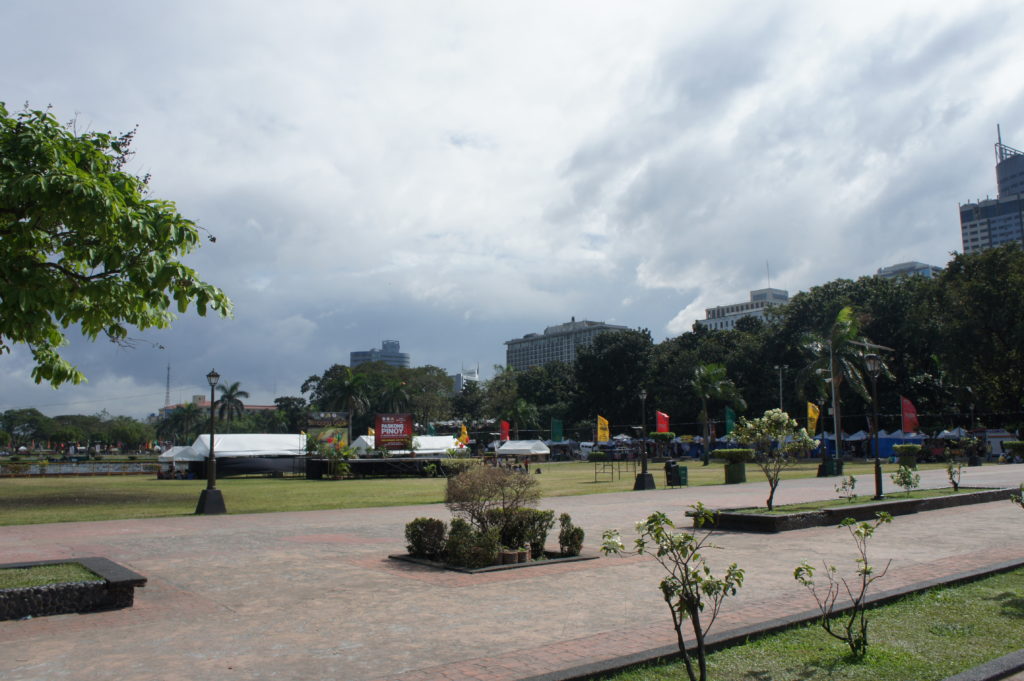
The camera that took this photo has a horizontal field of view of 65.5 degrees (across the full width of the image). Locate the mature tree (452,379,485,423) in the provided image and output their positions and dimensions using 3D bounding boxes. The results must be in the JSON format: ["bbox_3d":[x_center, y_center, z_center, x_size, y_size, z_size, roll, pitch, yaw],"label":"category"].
[{"bbox_3d":[-7.050,12.510,128.540,5.300,12.770,5.300,0,-7,-3],"label":"mature tree"}]

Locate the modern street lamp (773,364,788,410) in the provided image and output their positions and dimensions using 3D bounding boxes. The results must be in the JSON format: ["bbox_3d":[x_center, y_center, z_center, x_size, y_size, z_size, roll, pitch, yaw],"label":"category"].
[{"bbox_3d":[27.060,7.240,80.360,1.500,9.570,0.500,-3,-8,18],"label":"modern street lamp"}]

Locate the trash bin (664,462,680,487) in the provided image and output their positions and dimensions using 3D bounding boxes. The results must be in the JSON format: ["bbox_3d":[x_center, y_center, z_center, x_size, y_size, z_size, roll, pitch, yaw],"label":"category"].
[{"bbox_3d":[7.361,6.123,36.500,0.580,1.150,0.550,5,-9,-38],"label":"trash bin"}]

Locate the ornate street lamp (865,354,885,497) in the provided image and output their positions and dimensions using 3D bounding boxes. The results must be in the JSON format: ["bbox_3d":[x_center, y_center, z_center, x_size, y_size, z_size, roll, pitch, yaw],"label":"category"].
[{"bbox_3d":[10.958,2.613,24.099,0.480,4.329,0.480,5,-9,-37],"label":"ornate street lamp"}]

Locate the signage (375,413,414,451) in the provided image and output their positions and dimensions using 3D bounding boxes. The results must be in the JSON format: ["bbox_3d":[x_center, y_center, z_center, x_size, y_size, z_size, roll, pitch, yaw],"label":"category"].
[{"bbox_3d":[-11.369,8.829,77.000,3.700,3.500,0.300,0,-7,-5],"label":"signage"}]

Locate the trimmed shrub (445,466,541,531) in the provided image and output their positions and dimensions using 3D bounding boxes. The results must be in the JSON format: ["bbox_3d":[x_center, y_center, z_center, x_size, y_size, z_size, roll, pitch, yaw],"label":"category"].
[{"bbox_3d":[-0.418,3.264,15.217,1.750,1.688,1.650,0,-7,-2],"label":"trimmed shrub"}]

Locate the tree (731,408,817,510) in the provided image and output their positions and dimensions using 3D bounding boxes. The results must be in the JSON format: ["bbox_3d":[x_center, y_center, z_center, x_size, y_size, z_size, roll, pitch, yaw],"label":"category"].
[{"bbox_3d":[6.710,3.094,20.797,2.150,2.621,2.050,-3,-8,17],"label":"tree"}]

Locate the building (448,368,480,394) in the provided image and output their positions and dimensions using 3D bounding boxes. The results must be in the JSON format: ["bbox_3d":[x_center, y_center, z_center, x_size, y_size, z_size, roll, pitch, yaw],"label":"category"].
[{"bbox_3d":[-33.425,46.796,560.000,18.000,57.000,18.000,4,-9,-30],"label":"building"}]

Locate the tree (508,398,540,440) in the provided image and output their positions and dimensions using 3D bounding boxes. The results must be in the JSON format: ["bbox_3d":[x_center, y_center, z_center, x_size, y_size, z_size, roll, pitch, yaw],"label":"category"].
[{"bbox_3d":[1.346,11.728,102.000,4.400,8.600,4.400,-1,-7,0],"label":"tree"}]

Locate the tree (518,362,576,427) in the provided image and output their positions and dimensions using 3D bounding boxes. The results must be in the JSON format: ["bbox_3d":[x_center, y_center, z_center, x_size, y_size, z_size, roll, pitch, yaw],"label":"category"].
[{"bbox_3d":[5.472,11.517,130.000,10.000,16.000,10.000,-1,-7,0],"label":"tree"}]

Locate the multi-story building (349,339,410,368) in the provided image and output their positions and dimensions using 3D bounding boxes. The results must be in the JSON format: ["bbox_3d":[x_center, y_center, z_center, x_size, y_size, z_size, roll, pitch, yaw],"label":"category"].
[{"bbox_3d":[-97.809,41.256,589.621,42.000,77.817,32.000,1,-8,-9],"label":"multi-story building"}]

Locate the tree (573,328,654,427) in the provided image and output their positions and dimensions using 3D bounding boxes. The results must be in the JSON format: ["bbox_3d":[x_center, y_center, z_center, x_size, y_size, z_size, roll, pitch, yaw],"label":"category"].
[{"bbox_3d":[13.496,6.978,103.897,10.800,17.003,10.800,-2,-8,7],"label":"tree"}]

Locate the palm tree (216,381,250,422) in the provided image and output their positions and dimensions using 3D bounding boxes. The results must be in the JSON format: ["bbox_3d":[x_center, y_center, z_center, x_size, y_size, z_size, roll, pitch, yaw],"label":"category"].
[{"bbox_3d":[-45.039,12.902,127.174,5.400,12.723,5.400,2,-8,-19],"label":"palm tree"}]

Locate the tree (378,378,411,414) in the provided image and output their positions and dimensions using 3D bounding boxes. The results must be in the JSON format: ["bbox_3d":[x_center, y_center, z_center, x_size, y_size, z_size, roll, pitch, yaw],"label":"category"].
[{"bbox_3d":[-16.220,11.020,110.440,4.600,11.510,4.600,0,-7,-8],"label":"tree"}]

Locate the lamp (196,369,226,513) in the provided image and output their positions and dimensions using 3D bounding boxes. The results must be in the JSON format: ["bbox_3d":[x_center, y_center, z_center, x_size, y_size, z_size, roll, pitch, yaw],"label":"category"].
[{"bbox_3d":[-8.520,2.868,22.600,0.680,4.100,0.680,5,-9,-38],"label":"lamp"}]

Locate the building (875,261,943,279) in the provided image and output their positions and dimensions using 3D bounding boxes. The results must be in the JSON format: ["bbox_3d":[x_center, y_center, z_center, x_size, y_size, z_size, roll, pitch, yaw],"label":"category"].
[{"bbox_3d":[162.700,6.180,319.030,16.000,69.430,22.000,5,-9,-37],"label":"building"}]

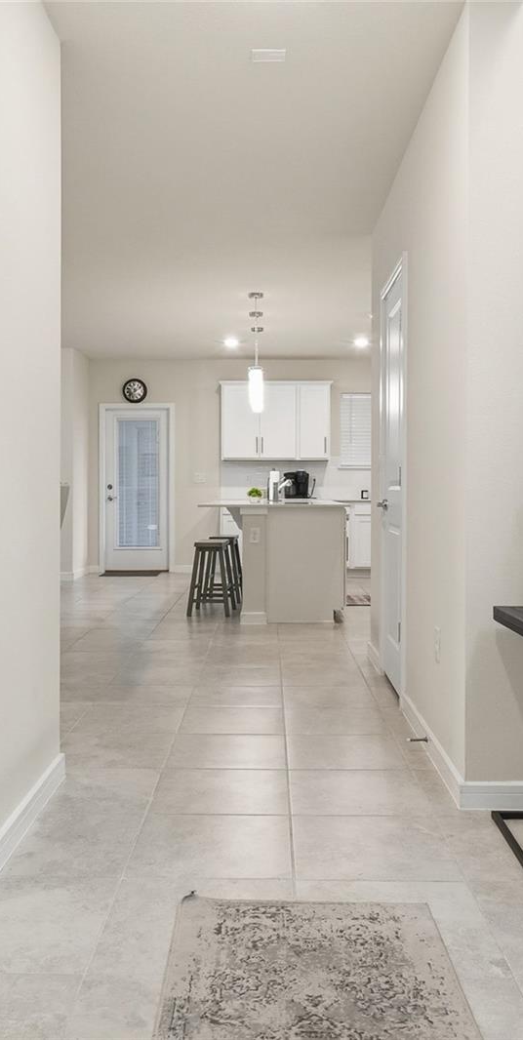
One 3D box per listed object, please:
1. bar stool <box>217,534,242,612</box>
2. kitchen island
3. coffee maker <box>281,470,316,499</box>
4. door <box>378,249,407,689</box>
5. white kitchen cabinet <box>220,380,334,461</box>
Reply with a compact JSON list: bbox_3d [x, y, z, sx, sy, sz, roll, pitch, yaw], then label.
[{"bbox_3d":[-0.342,0.437,7.480,0.330,0.600,0.420,0,2,1],"label":"bar stool"},{"bbox_3d":[0.107,0.300,7.250,1.140,0.910,2.000,0,2,1],"label":"kitchen island"},{"bbox_3d":[0.430,-0.423,9.850,0.300,0.340,0.260,0,2,1],"label":"coffee maker"},{"bbox_3d":[0.662,-0.161,4.140,0.050,2.050,0.780,0,2,1],"label":"door"},{"bbox_3d":[0.183,-1.188,9.970,1.340,0.960,0.350,0,2,1],"label":"white kitchen cabinet"}]

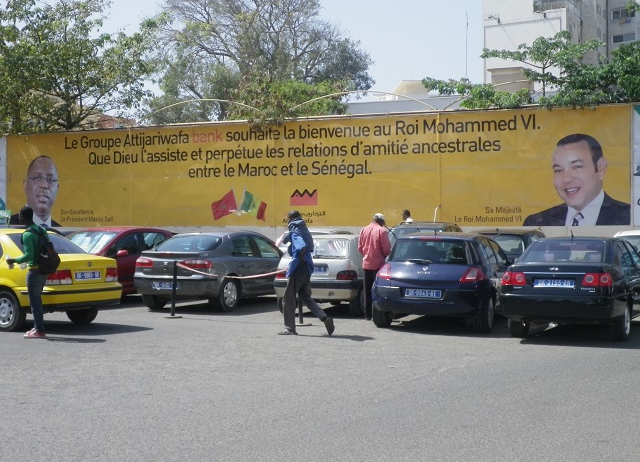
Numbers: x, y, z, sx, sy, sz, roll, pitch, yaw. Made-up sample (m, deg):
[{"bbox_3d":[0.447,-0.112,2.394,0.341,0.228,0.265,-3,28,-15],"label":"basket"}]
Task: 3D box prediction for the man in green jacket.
[{"bbox_3d":[-4.070,0.591,15.101,0.550,1.810,0.520,0,0,15],"label":"man in green jacket"}]

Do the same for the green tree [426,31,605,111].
[{"bbox_3d":[5.300,-1.876,28.997,4.600,6.700,4.500,0,0,22],"label":"green tree"}]

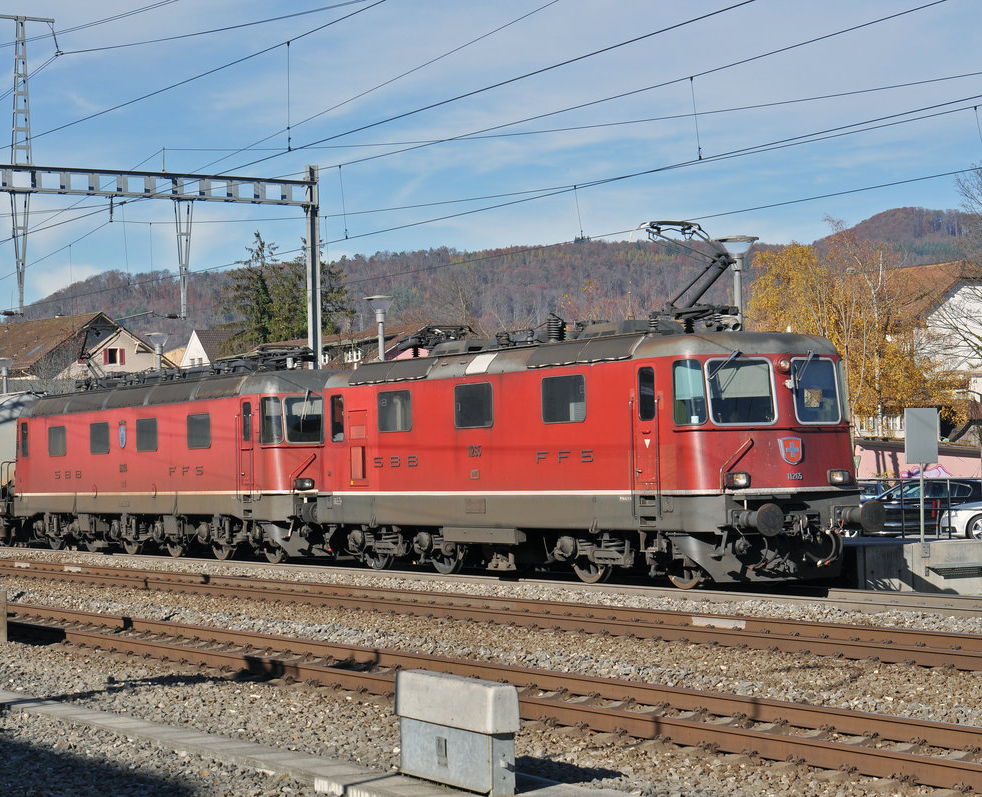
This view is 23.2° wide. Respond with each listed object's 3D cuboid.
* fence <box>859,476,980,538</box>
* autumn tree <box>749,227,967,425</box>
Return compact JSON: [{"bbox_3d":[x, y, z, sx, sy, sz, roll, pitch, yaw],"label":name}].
[{"bbox_3d":[7.170,1.846,40.231,0.060,1.030,3.200,0,-2,-28],"label":"fence"},{"bbox_3d":[17.131,-1.797,111.782,10.000,13.240,9.000,-1,-2,0],"label":"autumn tree"}]

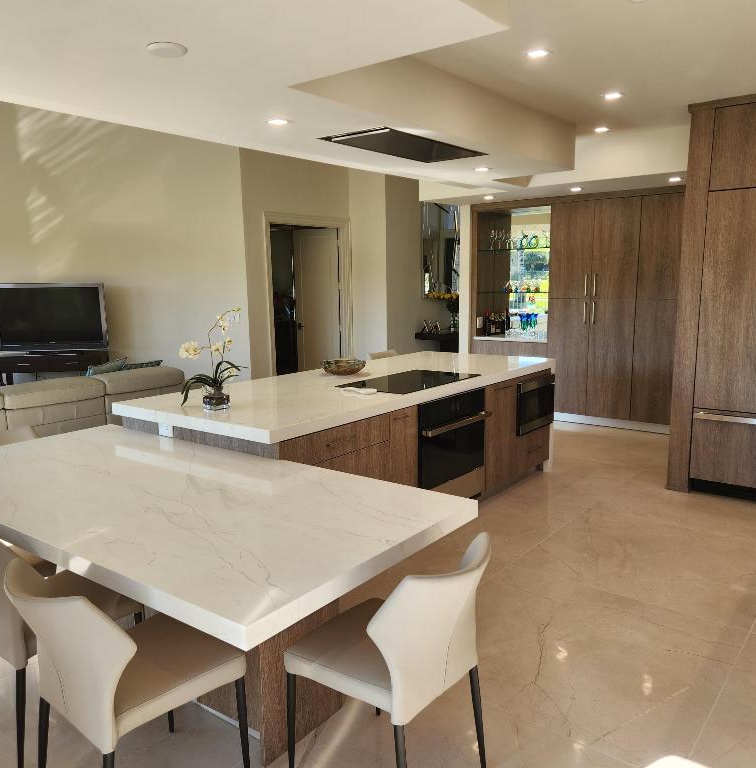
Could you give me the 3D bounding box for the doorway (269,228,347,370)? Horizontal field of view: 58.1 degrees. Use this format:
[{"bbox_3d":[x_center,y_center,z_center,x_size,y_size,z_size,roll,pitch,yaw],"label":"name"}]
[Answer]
[{"bbox_3d":[-0.831,-0.765,8.089,0.160,2.154,1.287,6,11,37],"label":"doorway"}]

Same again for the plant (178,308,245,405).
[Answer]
[{"bbox_3d":[-0.852,-0.128,3.473,0.330,0.500,0.260,-3,9,-14],"label":"plant"}]

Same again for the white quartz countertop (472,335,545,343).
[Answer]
[{"bbox_3d":[1.610,-0.515,7.685,0.912,0.040,0.560,6,11,37],"label":"white quartz countertop"}]

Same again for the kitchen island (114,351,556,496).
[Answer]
[{"bbox_3d":[-0.017,0.403,4.558,1.221,0.905,3.047,6,11,37],"label":"kitchen island"}]

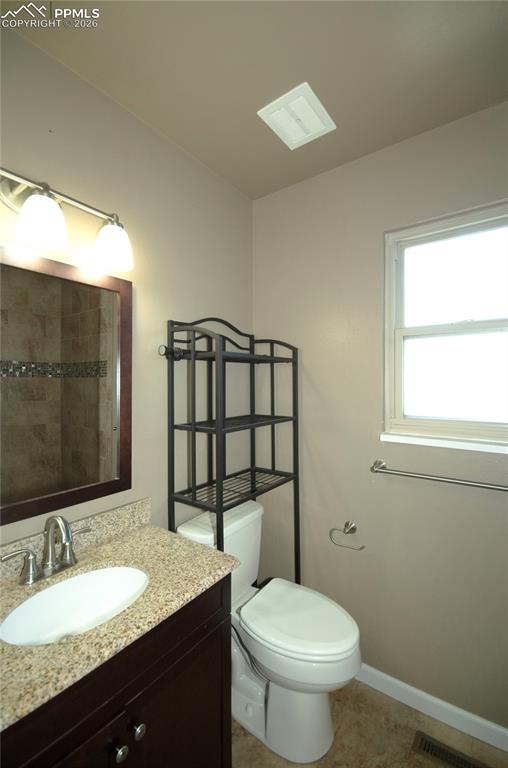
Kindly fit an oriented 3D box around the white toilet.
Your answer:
[{"bbox_3d":[0.084,1.020,1.364,0.711,0.792,0.457,0,1,38],"label":"white toilet"}]

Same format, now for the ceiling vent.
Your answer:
[{"bbox_3d":[0.174,-1.052,1.262,0.208,0.026,0.250,0,1,38],"label":"ceiling vent"}]

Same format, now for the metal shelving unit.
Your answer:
[{"bbox_3d":[-0.065,0.547,1.498,0.305,1.736,0.582,0,1,38],"label":"metal shelving unit"}]

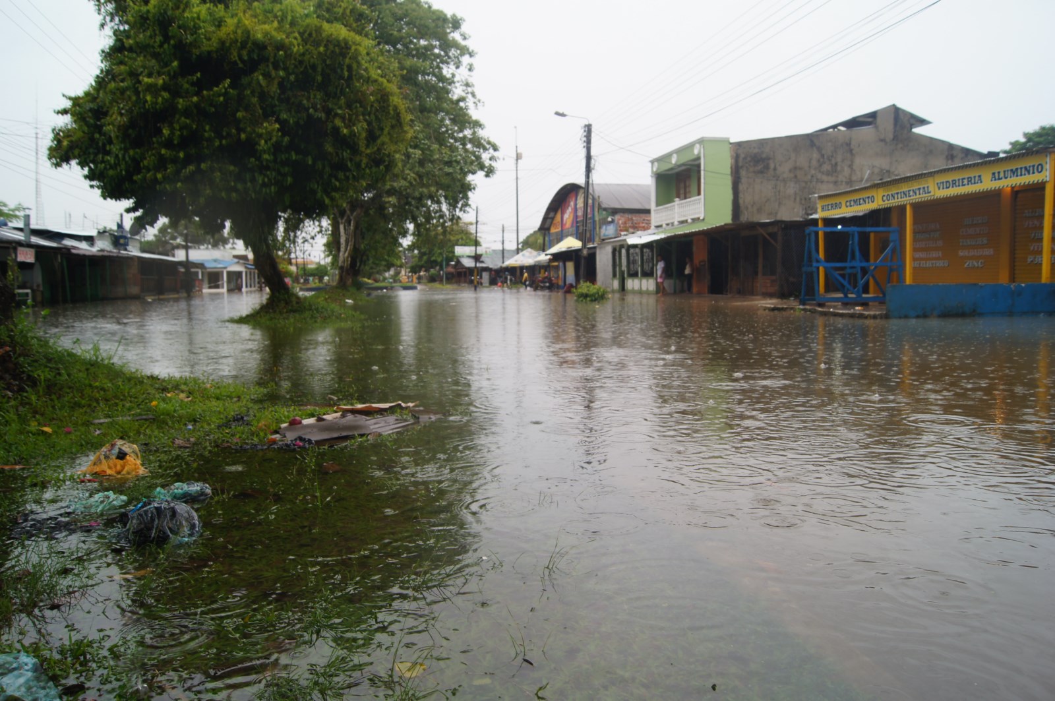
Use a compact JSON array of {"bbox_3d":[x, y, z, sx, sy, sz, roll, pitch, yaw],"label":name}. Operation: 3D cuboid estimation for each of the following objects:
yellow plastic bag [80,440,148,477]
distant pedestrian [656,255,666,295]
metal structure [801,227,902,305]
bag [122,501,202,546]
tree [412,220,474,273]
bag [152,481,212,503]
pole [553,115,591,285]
[{"bbox_3d":[-1.362,0.345,2.595,0.205,0.100,0.180,-3,6,-28],"label":"yellow plastic bag"},{"bbox_3d":[5.260,-2.944,31.133,0.360,1.580,0.420,-3,5,-20],"label":"distant pedestrian"},{"bbox_3d":[6.293,-1.635,15.336,1.770,1.490,0.680,-1,5,-6],"label":"metal structure"},{"bbox_3d":[-0.890,0.404,1.917,0.172,0.085,0.150,-3,5,-25],"label":"bag"},{"bbox_3d":[-10.440,-12.251,99.646,8.200,8.300,7.800,-1,5,0],"label":"tree"},{"bbox_3d":[-0.993,0.395,2.265,0.172,0.045,0.120,-3,5,-24],"label":"bag"},{"bbox_3d":[1.669,-5.432,29.703,1.350,6.950,0.330,-2,5,-11],"label":"pole"}]

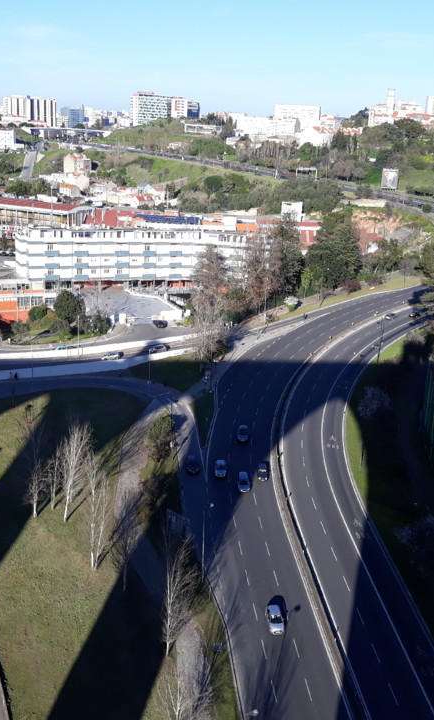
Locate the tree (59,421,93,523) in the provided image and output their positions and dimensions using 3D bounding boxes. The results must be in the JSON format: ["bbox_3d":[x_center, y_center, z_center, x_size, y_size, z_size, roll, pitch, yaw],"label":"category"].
[{"bbox_3d":[-19.140,15.260,102.010,4.490,14.510,4.490,2,16,0],"label":"tree"}]

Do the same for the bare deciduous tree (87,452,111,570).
[{"bbox_3d":[-14.510,18.730,91.690,3.090,15.490,3.090,2,16,0],"label":"bare deciduous tree"}]

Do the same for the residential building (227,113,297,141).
[{"bbox_3d":[39.775,-203.221,655.000,58.000,23.000,15.000,5,18,8],"label":"residential building"}]

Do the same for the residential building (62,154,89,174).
[{"bbox_3d":[-84.490,-118.700,452.610,8.600,12.230,13.000,13,19,33],"label":"residential building"}]

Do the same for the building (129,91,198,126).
[{"bbox_3d":[-59.389,-279.972,835.000,68.000,35.000,20.000,-11,22,-35],"label":"building"}]

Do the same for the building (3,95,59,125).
[{"bbox_3d":[-224.004,-301.776,905.000,60.000,33.000,18.000,-3,18,-17],"label":"building"}]

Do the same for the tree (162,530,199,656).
[{"bbox_3d":[-3.820,24.550,78.350,3.860,14.500,3.860,2,16,0],"label":"tree"}]

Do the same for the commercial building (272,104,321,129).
[{"bbox_3d":[83.630,-249.840,778.200,48.000,27.880,16.000,6,16,12],"label":"commercial building"}]

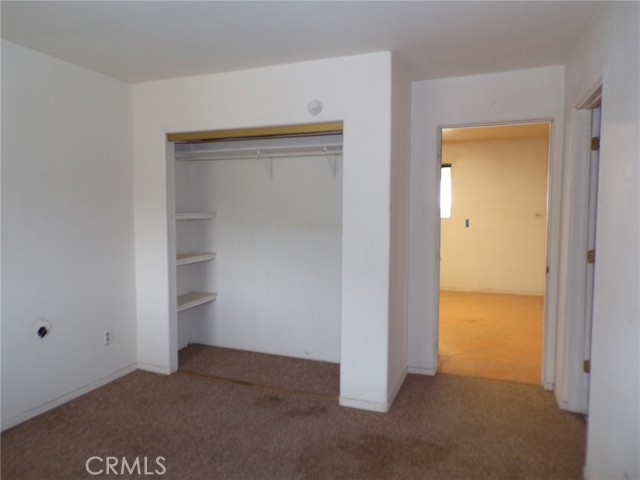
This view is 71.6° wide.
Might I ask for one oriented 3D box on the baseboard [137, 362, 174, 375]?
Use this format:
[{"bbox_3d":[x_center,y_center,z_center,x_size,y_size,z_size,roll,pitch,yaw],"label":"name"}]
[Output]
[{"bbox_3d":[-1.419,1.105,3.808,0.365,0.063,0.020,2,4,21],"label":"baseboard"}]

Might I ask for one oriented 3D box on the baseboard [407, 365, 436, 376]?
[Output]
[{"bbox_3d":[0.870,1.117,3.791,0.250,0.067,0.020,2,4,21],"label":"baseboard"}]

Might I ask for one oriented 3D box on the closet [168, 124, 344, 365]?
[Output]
[{"bbox_3d":[-0.473,0.136,3.819,1.719,2.007,0.804,2,4,21],"label":"closet"}]

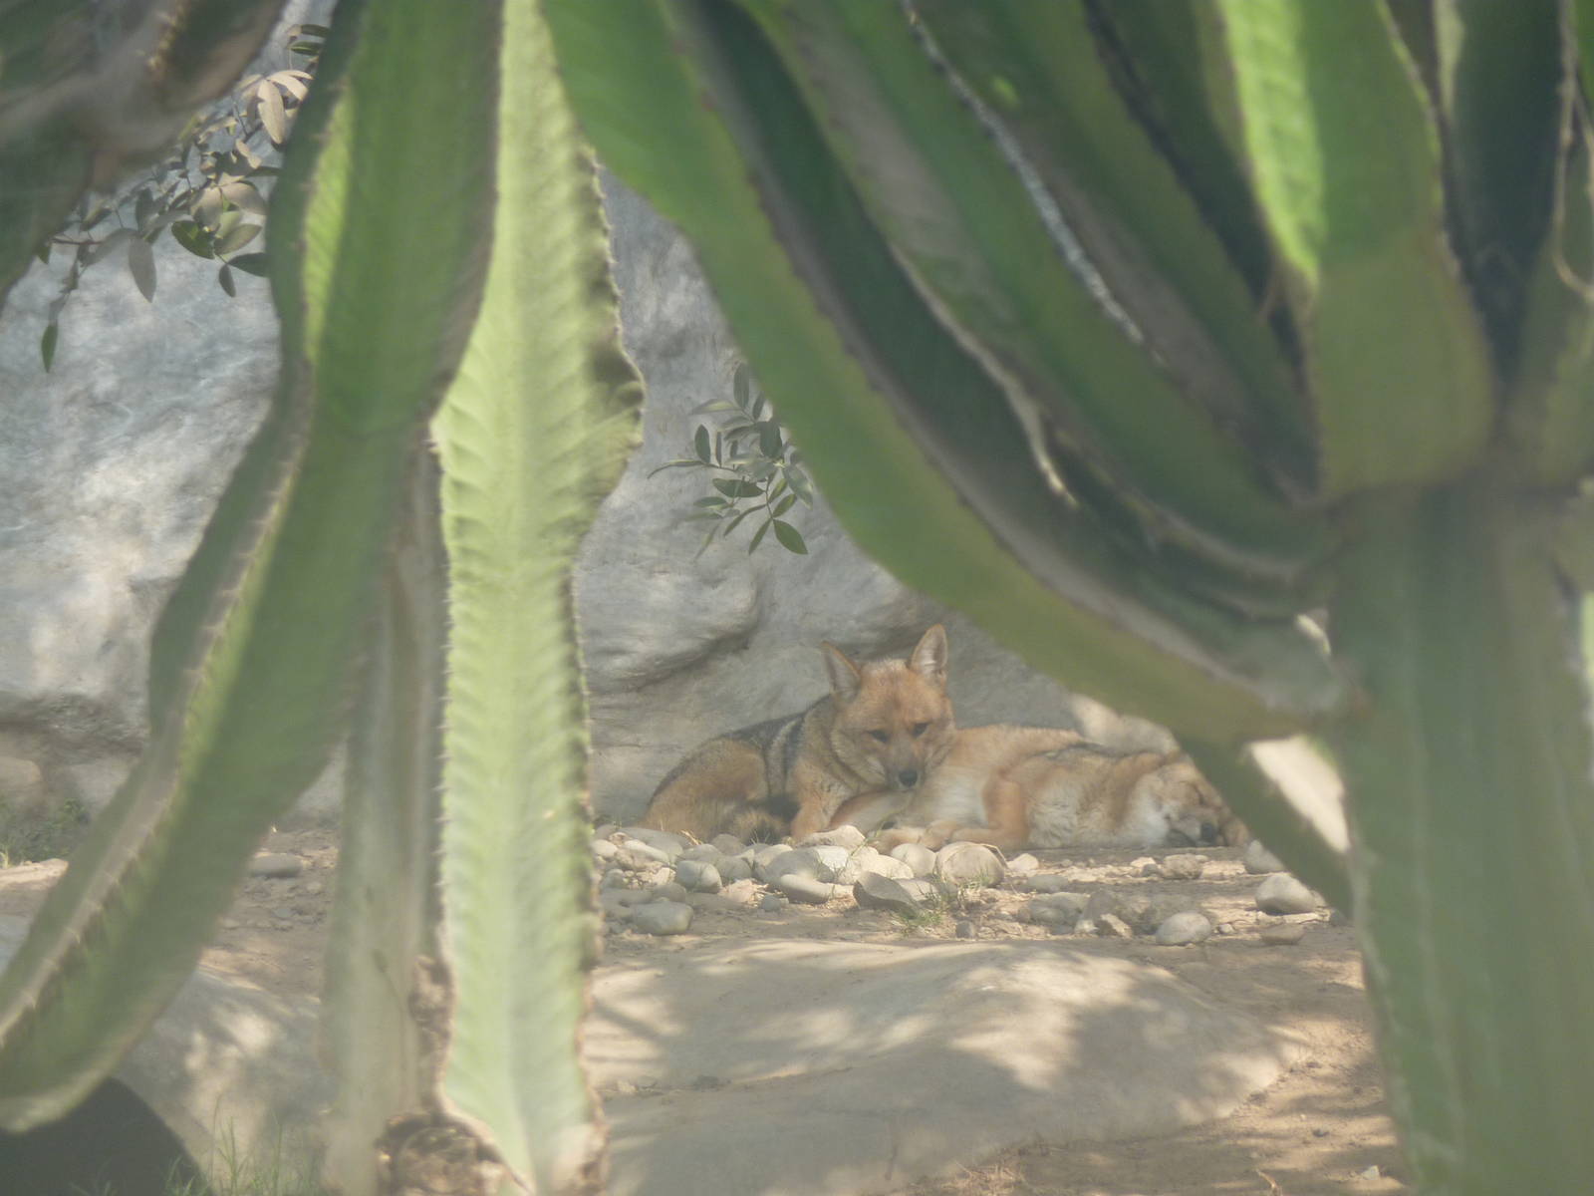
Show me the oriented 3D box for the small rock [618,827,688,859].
[{"bbox_3d":[-0.160,0.275,15.397,0.078,0.037,0.058,0,4,0],"label":"small rock"}]

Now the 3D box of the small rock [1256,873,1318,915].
[{"bbox_3d":[0.528,0.319,14.879,0.067,0.045,0.054,0,4,0],"label":"small rock"}]

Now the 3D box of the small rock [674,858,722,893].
[{"bbox_3d":[-0.108,0.303,15.094,0.054,0.036,0.052,0,4,0],"label":"small rock"}]

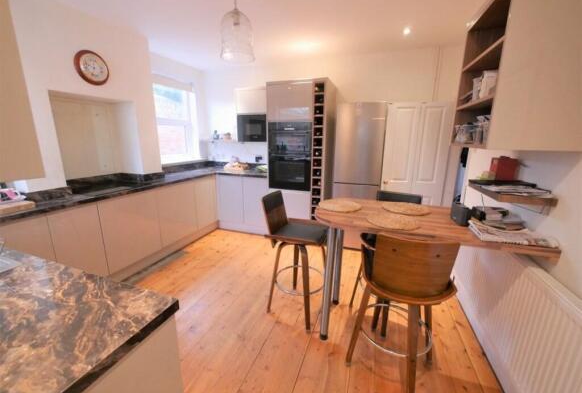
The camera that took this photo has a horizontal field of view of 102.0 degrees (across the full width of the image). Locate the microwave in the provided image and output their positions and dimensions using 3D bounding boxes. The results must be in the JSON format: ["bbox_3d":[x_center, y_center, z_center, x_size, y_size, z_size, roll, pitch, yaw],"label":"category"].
[{"bbox_3d":[-0.454,-1.027,3.598,0.590,0.385,0.340,6,15,19],"label":"microwave"}]

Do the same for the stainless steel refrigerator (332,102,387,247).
[{"bbox_3d":[0.903,-0.252,3.217,0.553,1.840,0.580,6,15,19],"label":"stainless steel refrigerator"}]

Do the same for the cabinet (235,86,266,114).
[{"bbox_3d":[-0.500,-1.352,3.371,0.595,0.348,0.045,6,15,19],"label":"cabinet"}]

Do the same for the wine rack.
[{"bbox_3d":[0.442,-0.498,3.268,0.166,1.959,0.610,5,14,19],"label":"wine rack"}]

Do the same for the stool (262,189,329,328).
[{"bbox_3d":[0.072,0.501,1.959,0.565,0.990,0.450,7,16,22],"label":"stool"}]

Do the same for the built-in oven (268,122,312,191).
[{"bbox_3d":[0.070,-0.574,3.358,0.602,0.880,0.550,5,14,19],"label":"built-in oven"}]

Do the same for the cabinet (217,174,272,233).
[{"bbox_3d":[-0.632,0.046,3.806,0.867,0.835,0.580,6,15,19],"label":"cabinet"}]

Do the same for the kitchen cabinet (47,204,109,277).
[{"bbox_3d":[-2.020,0.459,2.078,0.580,0.805,0.355,6,15,19],"label":"kitchen cabinet"}]

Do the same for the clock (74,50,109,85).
[{"bbox_3d":[-1.812,-1.176,2.159,0.050,0.290,0.290,5,14,19],"label":"clock"}]

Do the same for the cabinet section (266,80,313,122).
[{"bbox_3d":[-0.012,-1.186,2.977,0.602,0.476,0.045,6,15,19],"label":"cabinet section"}]

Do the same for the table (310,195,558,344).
[{"bbox_3d":[0.788,0.601,1.693,1.275,0.945,0.720,6,15,19],"label":"table"}]

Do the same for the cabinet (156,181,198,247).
[{"bbox_3d":[-1.670,0.174,3.047,0.580,0.708,0.600,5,14,19],"label":"cabinet"}]

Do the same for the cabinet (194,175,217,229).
[{"bbox_3d":[-1.496,0.061,3.529,0.580,0.708,0.440,5,14,19],"label":"cabinet"}]

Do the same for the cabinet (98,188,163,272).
[{"bbox_3d":[-1.871,0.303,2.494,0.580,0.708,0.591,5,14,19],"label":"cabinet"}]

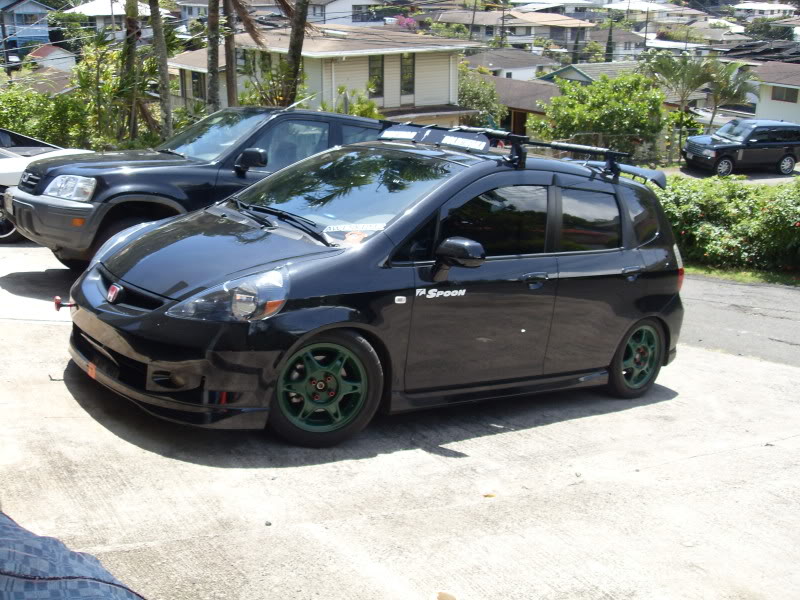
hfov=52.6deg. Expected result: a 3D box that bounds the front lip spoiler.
[{"bbox_3d":[-1.274,0.309,3.932,0.520,0.160,1.640,-1,14,-40],"label":"front lip spoiler"}]

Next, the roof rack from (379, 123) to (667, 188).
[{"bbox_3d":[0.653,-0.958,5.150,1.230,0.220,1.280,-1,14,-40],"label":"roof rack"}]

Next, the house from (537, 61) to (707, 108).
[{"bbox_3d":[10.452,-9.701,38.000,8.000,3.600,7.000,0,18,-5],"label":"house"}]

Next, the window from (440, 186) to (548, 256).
[{"bbox_3d":[0.503,-0.432,4.227,0.810,0.450,0.050,-1,-1,-40],"label":"window"}]

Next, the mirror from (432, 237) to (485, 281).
[{"bbox_3d":[0.274,-0.199,3.866,0.140,0.170,0.195,-1,14,-40],"label":"mirror"}]

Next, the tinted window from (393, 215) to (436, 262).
[{"bbox_3d":[0.088,-0.296,3.742,0.290,0.250,0.050,-1,0,-36],"label":"tinted window"}]

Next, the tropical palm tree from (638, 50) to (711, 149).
[{"bbox_3d":[9.502,-6.802,28.000,2.200,3.600,2.200,1,18,0],"label":"tropical palm tree"}]

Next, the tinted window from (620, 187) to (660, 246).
[{"bbox_3d":[1.481,-0.493,4.965,0.070,0.370,0.430,2,2,43],"label":"tinted window"}]

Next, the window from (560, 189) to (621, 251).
[{"bbox_3d":[1.097,-0.462,4.710,0.580,0.386,0.050,-1,-3,-40],"label":"window"}]

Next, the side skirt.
[{"bbox_3d":[0.601,0.483,4.486,1.730,0.125,0.110,-1,14,-40],"label":"side skirt"}]

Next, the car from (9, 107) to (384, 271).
[{"bbox_3d":[-1.207,-0.988,7.605,4.450,1.675,1.750,0,13,-36],"label":"car"}]

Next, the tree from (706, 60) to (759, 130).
[{"bbox_3d":[13.154,-7.497,32.000,2.200,3.900,2.100,6,15,21],"label":"tree"}]

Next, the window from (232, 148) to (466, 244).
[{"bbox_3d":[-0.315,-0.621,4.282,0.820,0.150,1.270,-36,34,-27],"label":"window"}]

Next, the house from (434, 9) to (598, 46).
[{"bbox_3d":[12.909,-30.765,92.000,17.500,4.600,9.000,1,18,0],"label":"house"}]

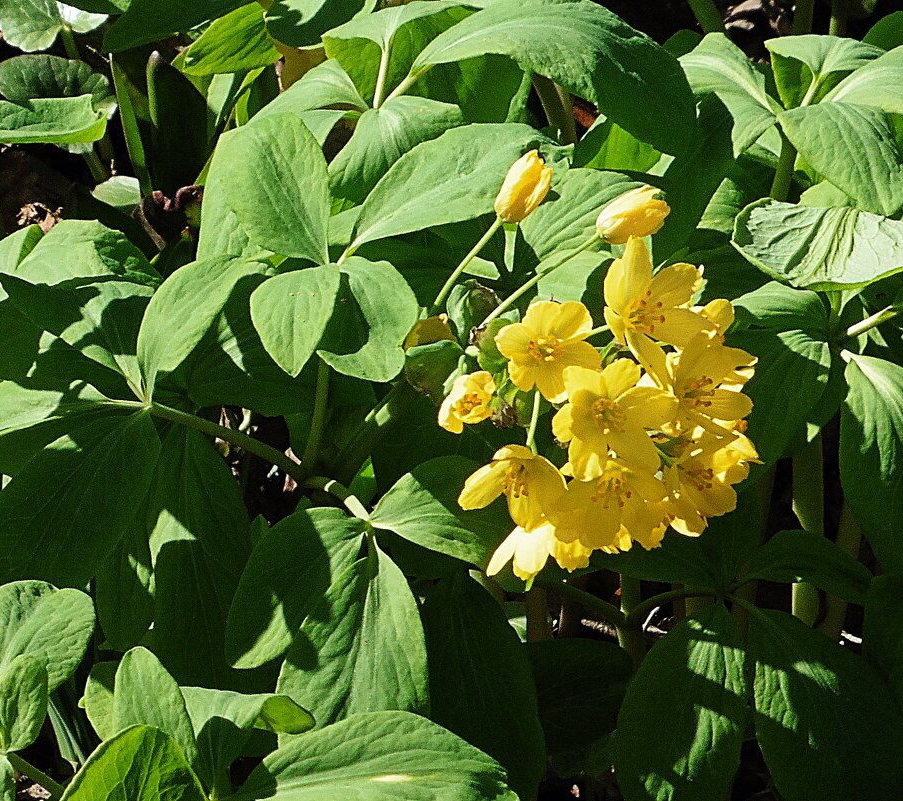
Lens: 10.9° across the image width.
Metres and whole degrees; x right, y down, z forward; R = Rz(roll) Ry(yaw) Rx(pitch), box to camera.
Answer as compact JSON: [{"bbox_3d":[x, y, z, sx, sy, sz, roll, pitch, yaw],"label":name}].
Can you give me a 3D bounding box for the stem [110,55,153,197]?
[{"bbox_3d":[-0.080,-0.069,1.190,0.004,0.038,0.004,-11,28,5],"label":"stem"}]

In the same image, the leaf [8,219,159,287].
[{"bbox_3d":[-0.076,-0.030,0.985,0.031,0.008,0.024,12,34,7],"label":"leaf"}]

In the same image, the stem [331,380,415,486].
[{"bbox_3d":[-0.016,0.007,1.005,0.005,0.025,0.005,40,14,12],"label":"stem"}]

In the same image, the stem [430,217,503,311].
[{"bbox_3d":[0.003,-0.029,1.000,0.002,0.024,0.002,38,10,12],"label":"stem"}]

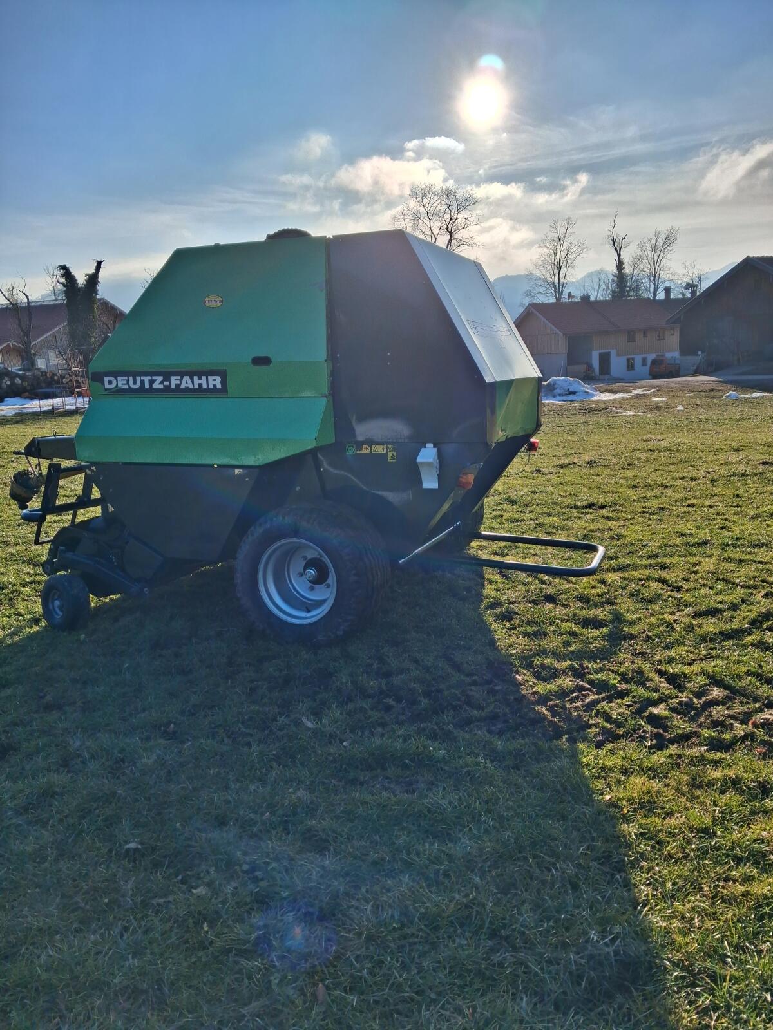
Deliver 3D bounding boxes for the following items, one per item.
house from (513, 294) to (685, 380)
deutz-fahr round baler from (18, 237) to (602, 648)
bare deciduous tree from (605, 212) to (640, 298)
[{"bbox_3d":[20.500,-18.000,82.300,14.800,7.600,13.400,-6,12,-23],"label":"house"},{"bbox_3d":[-0.819,-0.637,5.682,4.620,2.360,2.480,3,11,20],"label":"deutz-fahr round baler"},{"bbox_3d":[28.900,-27.600,98.800,4.100,19.000,4.100,-2,11,0],"label":"bare deciduous tree"}]

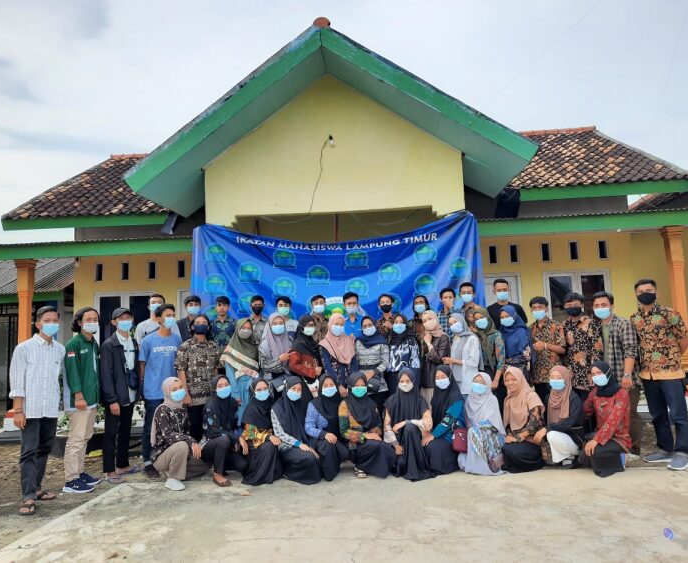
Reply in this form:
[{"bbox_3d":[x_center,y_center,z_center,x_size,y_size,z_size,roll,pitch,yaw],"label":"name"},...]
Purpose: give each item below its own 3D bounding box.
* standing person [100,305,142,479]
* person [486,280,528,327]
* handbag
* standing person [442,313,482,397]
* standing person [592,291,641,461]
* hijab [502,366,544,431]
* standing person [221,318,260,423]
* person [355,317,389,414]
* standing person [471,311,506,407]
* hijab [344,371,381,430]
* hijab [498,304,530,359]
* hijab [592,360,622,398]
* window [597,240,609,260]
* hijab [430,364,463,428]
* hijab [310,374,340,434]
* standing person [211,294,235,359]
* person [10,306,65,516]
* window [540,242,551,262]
[{"bbox_3d":[-2.254,1.115,5.523,0.470,1.712,0.360,4,-9,-45],"label":"standing person"},{"bbox_3d":[1.917,0.818,6.337,0.480,1.690,0.300,-3,-4,8],"label":"person"},{"bbox_3d":[1.107,1.502,5.150,0.185,0.245,0.090,-3,-4,8],"label":"handbag"},{"bbox_3d":[1.328,1.106,5.994,0.420,1.513,0.300,-6,-6,42],"label":"standing person"},{"bbox_3d":[2.644,0.926,5.309,0.500,1.660,0.380,-5,-5,30],"label":"standing person"},{"bbox_3d":[1.718,1.123,5.200,0.370,0.590,0.360,-5,-5,28],"label":"hijab"},{"bbox_3d":[-1.048,1.159,5.618,0.440,1.550,0.320,0,-7,-22],"label":"standing person"},{"bbox_3d":[0.343,1.126,5.670,0.440,1.518,0.320,-3,-6,10],"label":"person"},{"bbox_3d":[1.531,1.062,5.673,0.410,1.531,0.290,-7,-8,35],"label":"standing person"},{"bbox_3d":[0.179,1.153,5.250,0.370,0.570,0.350,-2,-4,-8],"label":"hijab"},{"bbox_3d":[1.789,0.526,5.650,0.340,0.558,0.310,-6,-7,33],"label":"hijab"},{"bbox_3d":[2.471,0.922,5.100,0.280,0.360,0.270,4,-9,-45],"label":"hijab"},{"bbox_3d":[4.981,-0.595,10.400,0.235,0.385,0.120,-2,-4,3],"label":"window"},{"bbox_3d":[1.012,1.145,5.350,0.330,0.570,0.300,-4,-5,26],"label":"hijab"},{"bbox_3d":[-0.171,1.200,5.299,0.290,0.597,0.280,-1,-6,-12],"label":"hijab"},{"bbox_3d":[-1.435,1.016,6.539,0.450,1.660,0.290,-2,-4,-5],"label":"standing person"},{"bbox_3d":[-2.599,1.048,4.596,0.460,1.675,0.340,4,-9,-45],"label":"person"},{"bbox_3d":[3.533,-0.508,9.500,0.210,0.350,0.100,-3,-4,3],"label":"window"}]

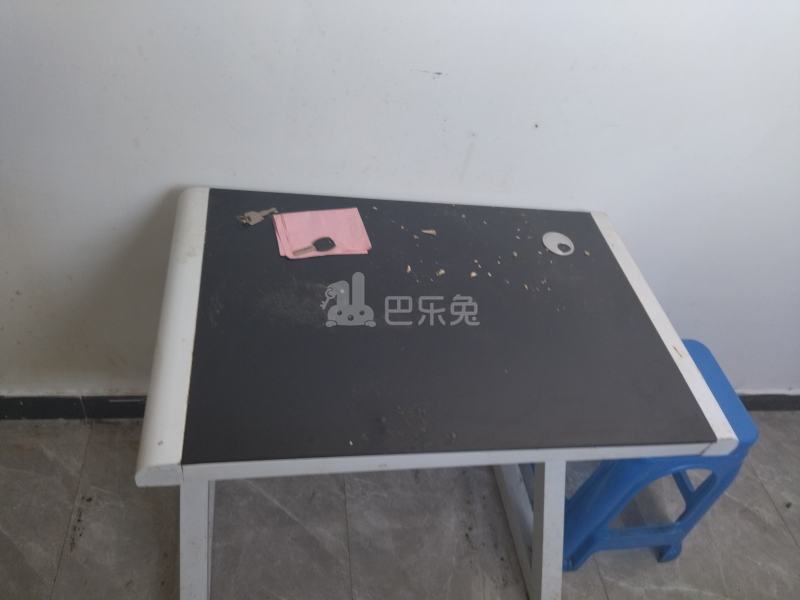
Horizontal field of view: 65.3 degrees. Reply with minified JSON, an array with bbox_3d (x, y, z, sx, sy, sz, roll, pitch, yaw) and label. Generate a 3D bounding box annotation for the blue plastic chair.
[{"bbox_3d":[0.546,0.351,1.488,0.380,0.465,0.380,2,47,-13],"label":"blue plastic chair"}]

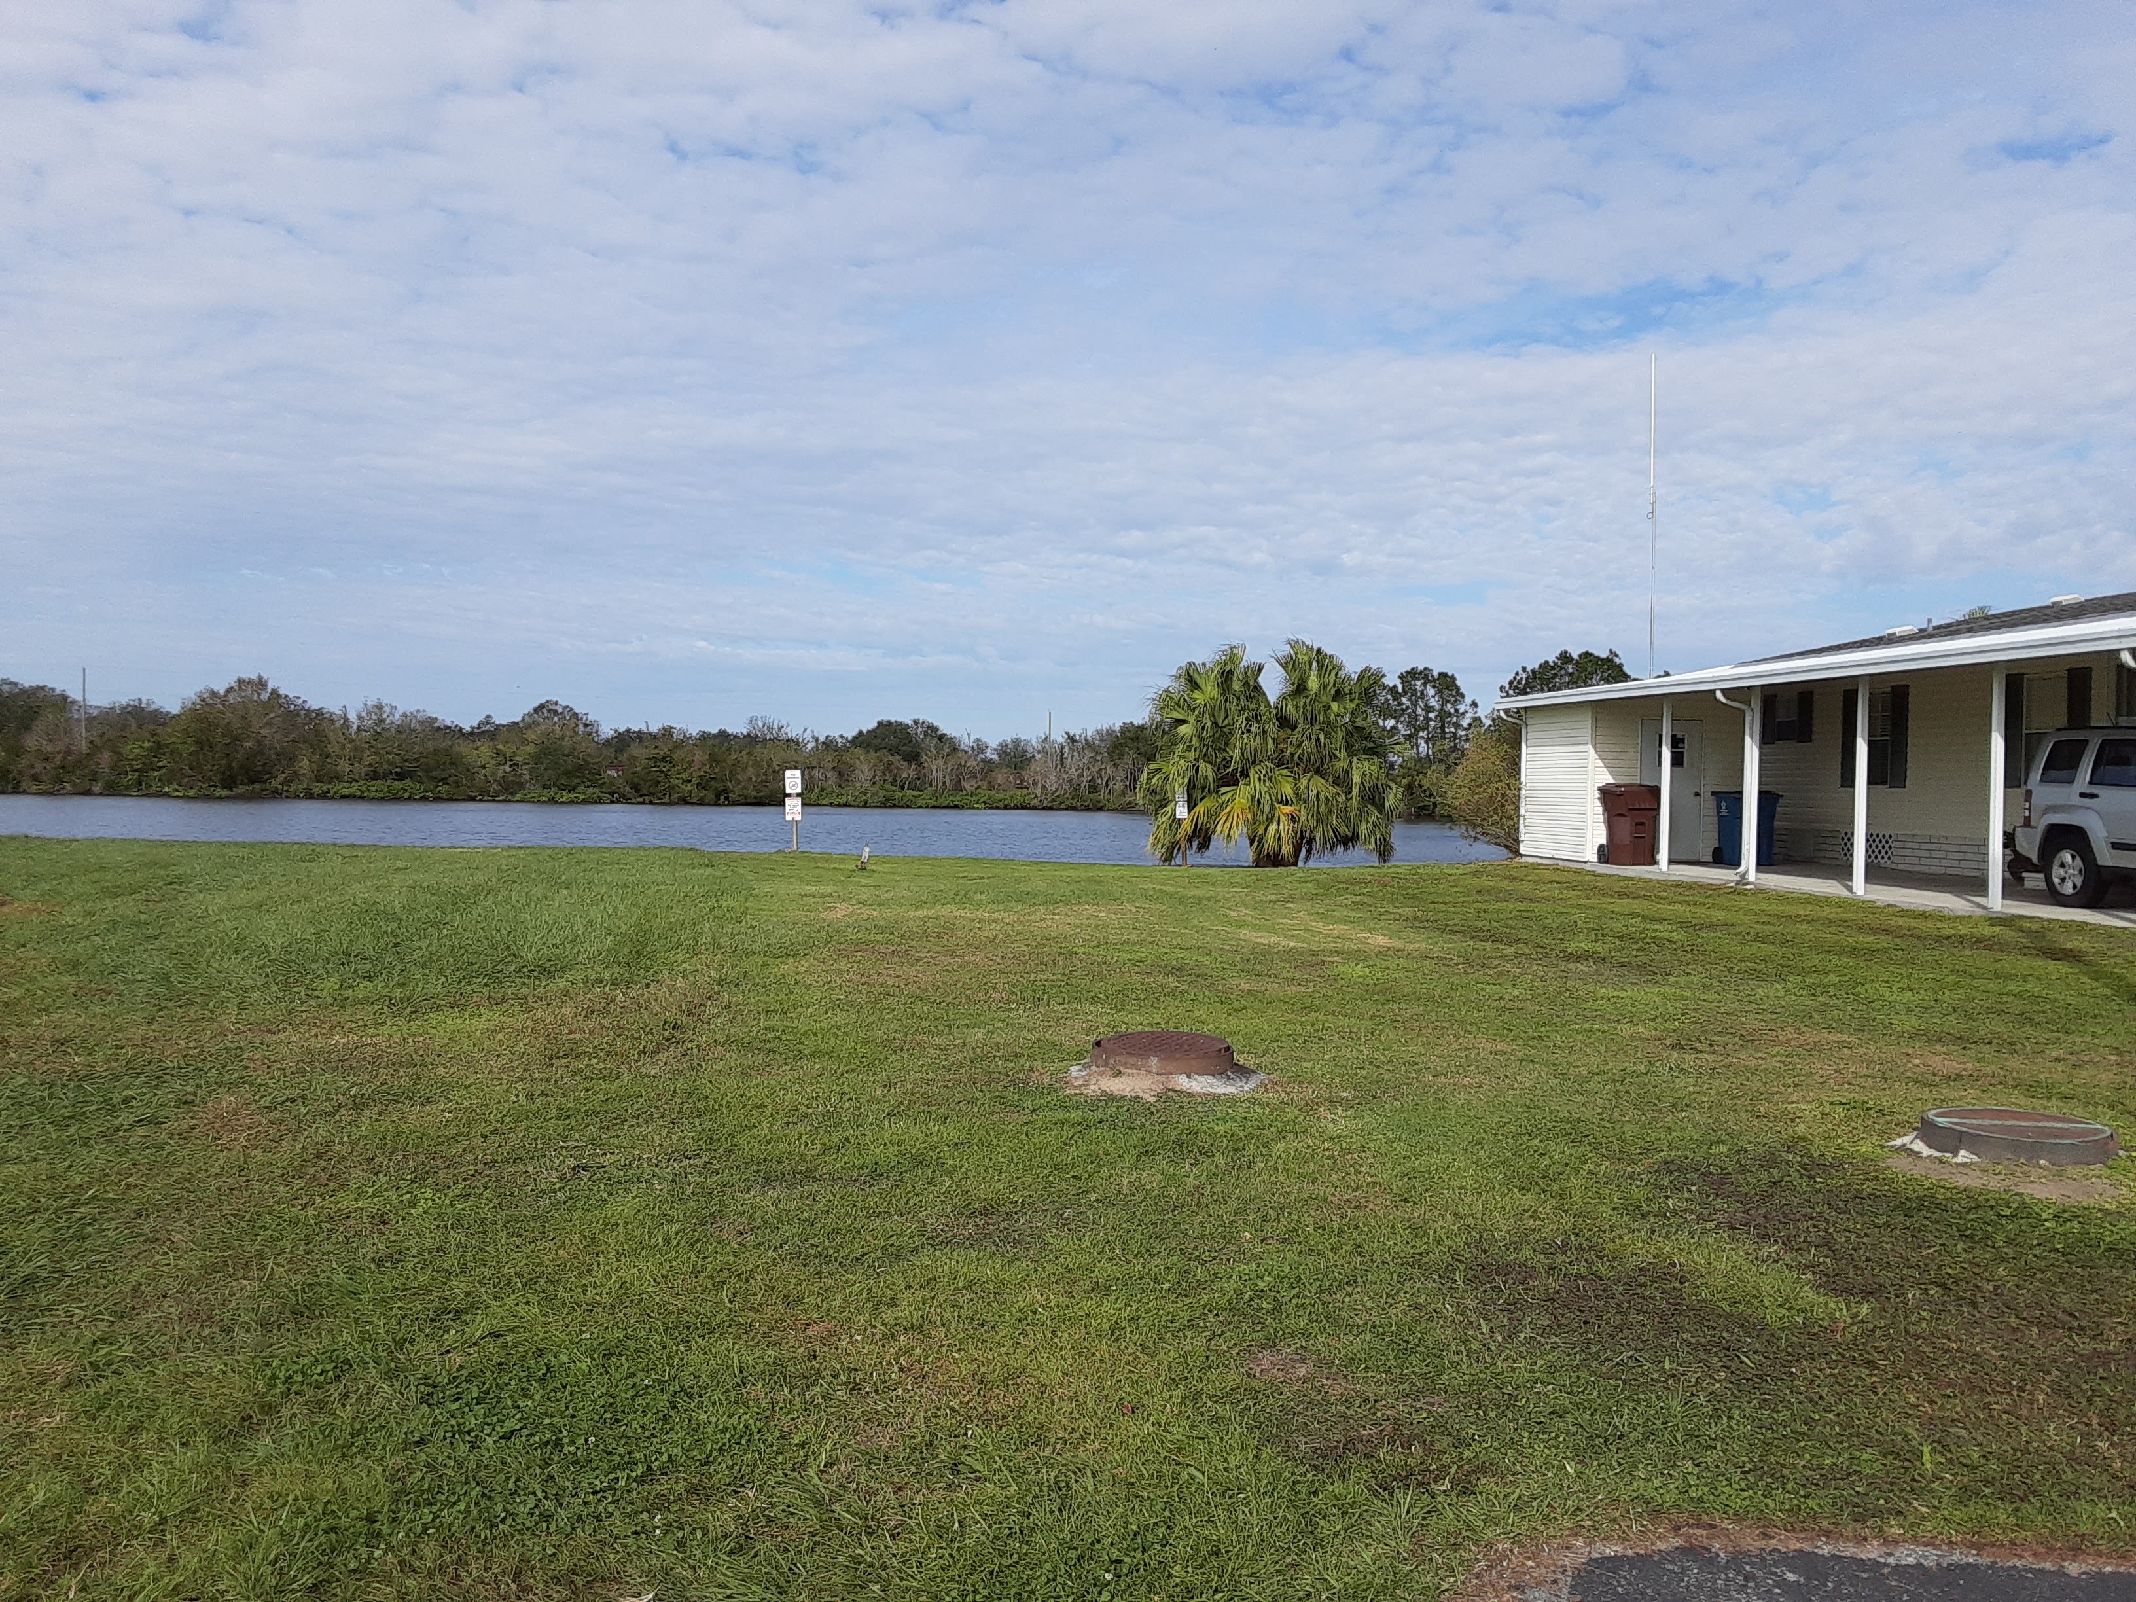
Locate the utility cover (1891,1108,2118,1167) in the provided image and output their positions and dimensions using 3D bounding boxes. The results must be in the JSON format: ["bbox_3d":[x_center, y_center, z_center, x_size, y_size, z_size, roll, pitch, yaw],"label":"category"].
[{"bbox_3d":[3.990,1.420,7.060,0.760,0.110,0.730,1,1,30],"label":"utility cover"}]

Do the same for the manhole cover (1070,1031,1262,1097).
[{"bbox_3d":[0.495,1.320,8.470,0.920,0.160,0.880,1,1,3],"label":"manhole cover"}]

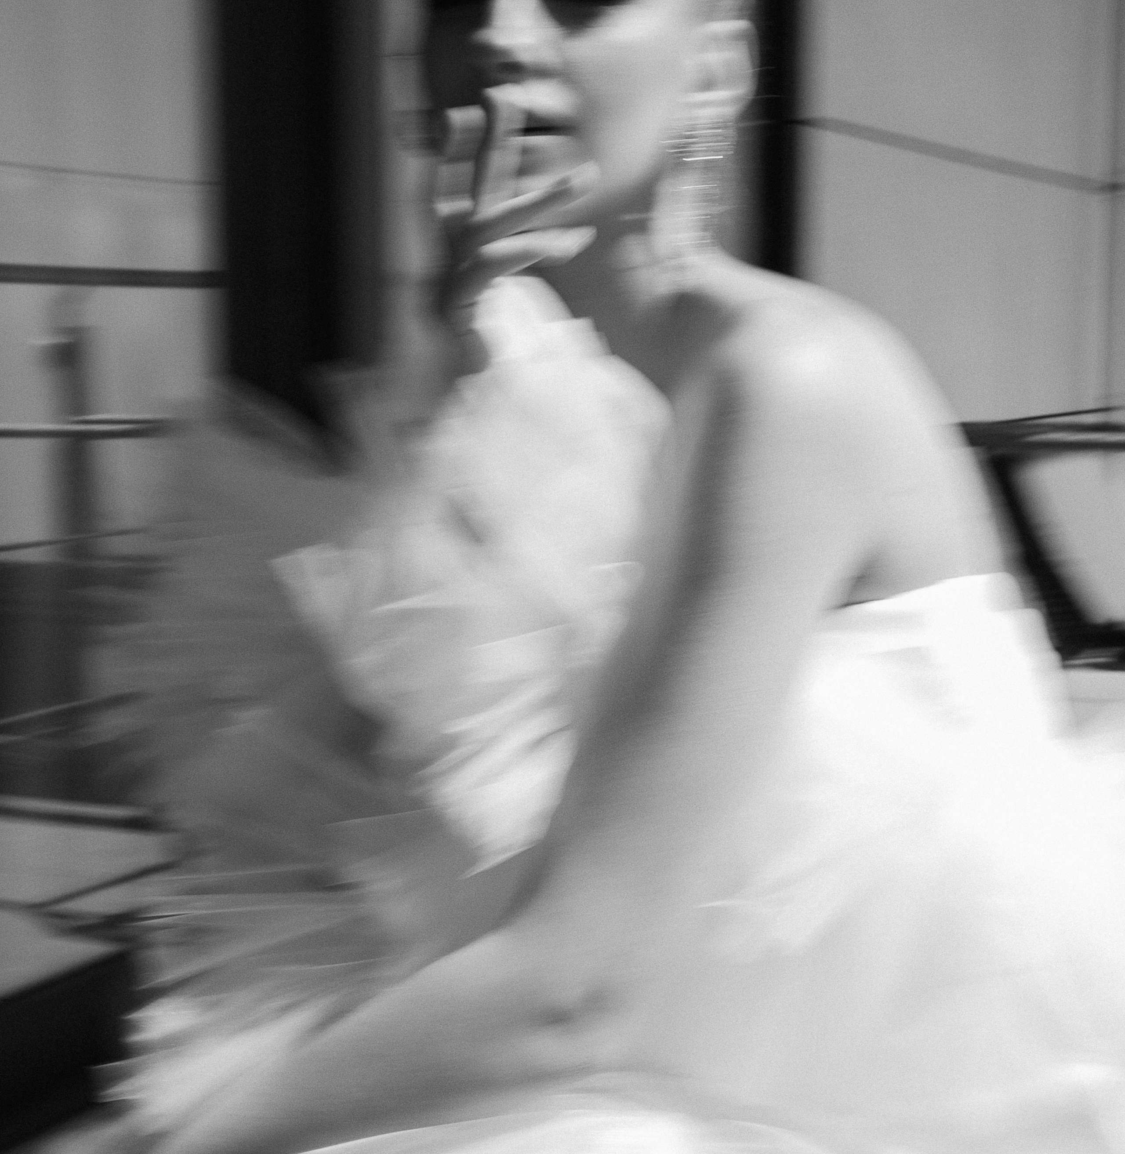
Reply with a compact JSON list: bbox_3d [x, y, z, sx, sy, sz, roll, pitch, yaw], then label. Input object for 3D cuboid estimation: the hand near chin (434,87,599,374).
[{"bbox_3d":[-0.021,-0.160,1.080,0.080,0.135,0.075,4,10,21],"label":"hand near chin"}]

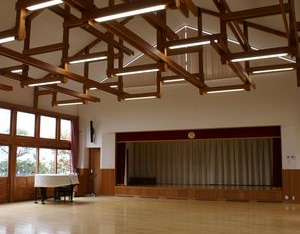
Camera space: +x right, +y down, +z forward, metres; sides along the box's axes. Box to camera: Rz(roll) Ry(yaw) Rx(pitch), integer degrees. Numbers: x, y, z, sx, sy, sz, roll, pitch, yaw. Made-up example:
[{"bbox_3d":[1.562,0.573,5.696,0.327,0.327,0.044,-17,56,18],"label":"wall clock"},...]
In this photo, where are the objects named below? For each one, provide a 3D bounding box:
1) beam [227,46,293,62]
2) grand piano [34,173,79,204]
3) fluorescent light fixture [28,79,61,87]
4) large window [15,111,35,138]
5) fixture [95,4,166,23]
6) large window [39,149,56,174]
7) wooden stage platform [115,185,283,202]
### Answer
[{"bbox_3d":[2.327,-1.340,7.247,1.450,0.155,0.130,-3,-8,23],"label":"beam"},{"bbox_3d":[-3.493,2.622,12.398,1.620,1.020,1.480,5,-9,-34],"label":"grand piano"},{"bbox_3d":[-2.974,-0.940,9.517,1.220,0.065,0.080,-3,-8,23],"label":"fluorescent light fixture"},{"bbox_3d":[-4.733,0.293,12.859,0.090,0.930,1.000,-3,-8,23],"label":"large window"},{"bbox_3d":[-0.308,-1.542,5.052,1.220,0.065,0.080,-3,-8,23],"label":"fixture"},{"bbox_3d":[-4.206,1.823,13.868,0.090,1.030,1.050,-3,-8,23],"label":"large window"},{"bbox_3d":[2.129,3.204,14.640,6.900,0.450,2.500,-3,-8,23],"label":"wooden stage platform"}]

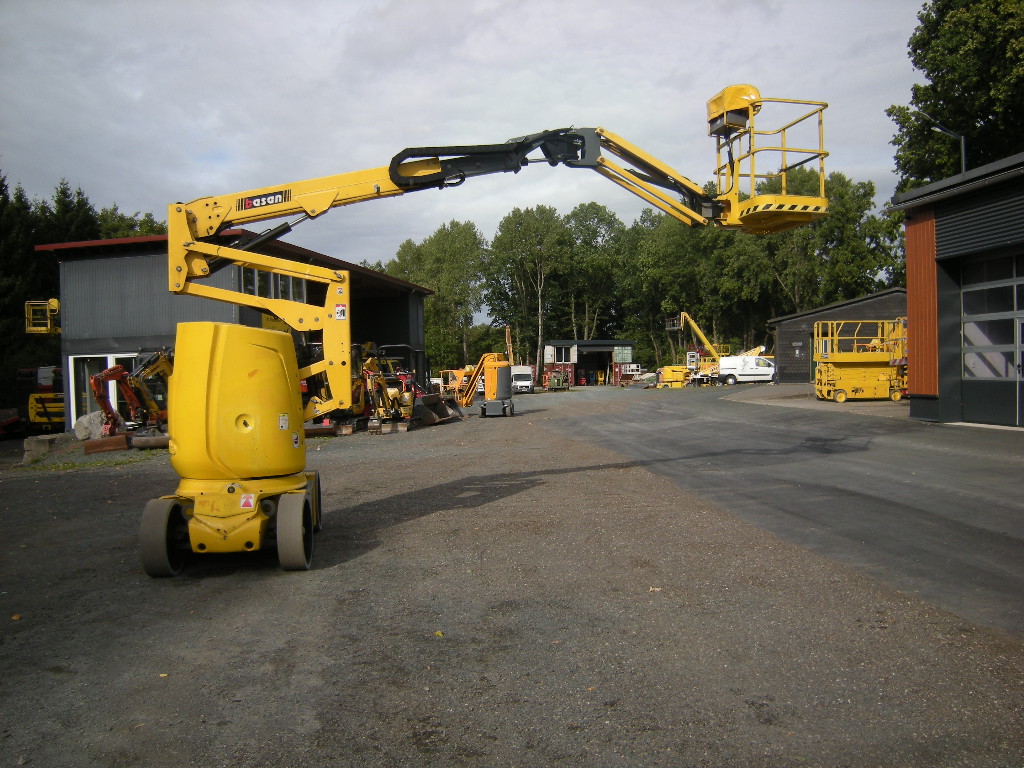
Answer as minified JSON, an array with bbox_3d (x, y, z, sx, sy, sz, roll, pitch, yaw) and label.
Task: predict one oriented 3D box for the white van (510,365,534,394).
[{"bbox_3d":[0.600,-0.450,83.000,2.100,2.650,5.900,-1,1,-9],"label":"white van"}]

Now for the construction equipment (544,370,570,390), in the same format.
[{"bbox_3d":[4.750,-0.340,87.000,2.600,2.050,2.100,-1,1,12],"label":"construction equipment"}]

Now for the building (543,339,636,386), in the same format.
[{"bbox_3d":[9.970,-2.700,106.000,10.800,5.750,7.500,-1,1,7],"label":"building"}]

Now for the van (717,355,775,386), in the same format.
[{"bbox_3d":[16.800,-0.950,57.400,4.800,1.970,1.900,-1,1,12],"label":"van"}]

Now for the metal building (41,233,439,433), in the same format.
[{"bbox_3d":[-8.930,-1.550,32.350,6.800,5.500,17.700,-1,1,12],"label":"metal building"}]

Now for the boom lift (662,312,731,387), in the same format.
[{"bbox_3d":[14.800,-2.720,65.000,5.700,5.800,2.300,-1,1,3],"label":"boom lift"}]

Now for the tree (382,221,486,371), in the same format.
[{"bbox_3d":[-9.400,-9.600,100.000,12.500,20.400,11.500,-1,1,0],"label":"tree"}]

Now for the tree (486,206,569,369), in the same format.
[{"bbox_3d":[1.900,-10.500,100.000,9.900,21.700,9.900,-1,1,0],"label":"tree"}]

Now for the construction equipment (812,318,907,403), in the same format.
[{"bbox_3d":[10.700,-0.720,25.300,2.500,2.500,1.200,-1,1,-2],"label":"construction equipment"}]

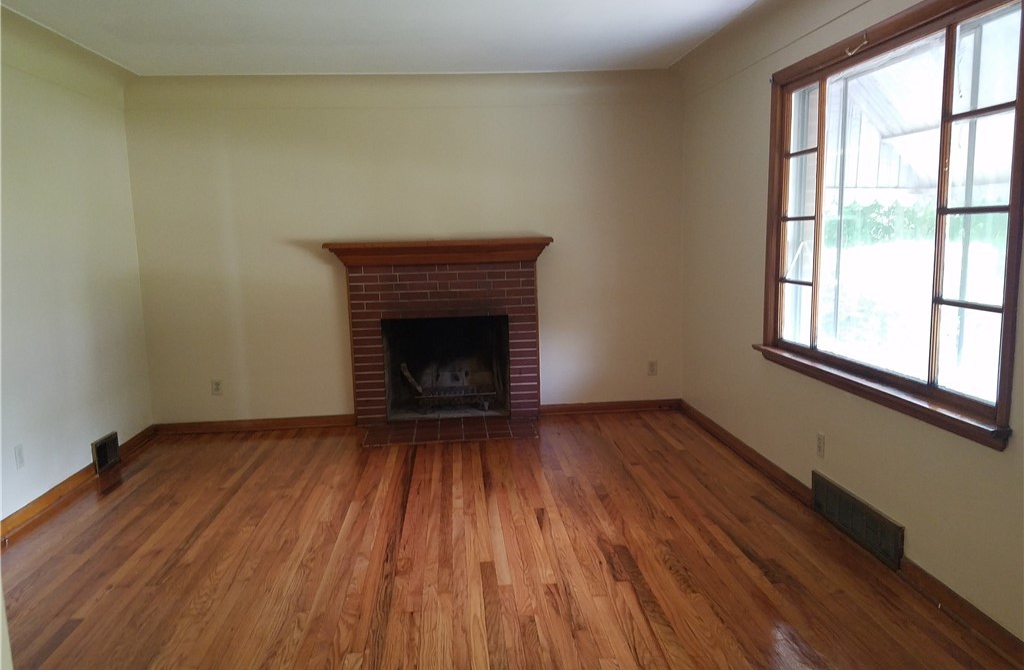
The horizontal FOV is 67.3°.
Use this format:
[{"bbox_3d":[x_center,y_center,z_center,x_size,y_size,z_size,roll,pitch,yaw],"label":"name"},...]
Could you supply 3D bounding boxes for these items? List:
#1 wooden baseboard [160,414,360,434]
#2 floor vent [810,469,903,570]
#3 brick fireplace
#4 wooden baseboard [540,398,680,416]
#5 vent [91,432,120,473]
[{"bbox_3d":[-1.847,0.641,5.541,1.413,0.086,0.028,-2,8,-5],"label":"wooden baseboard"},{"bbox_3d":[1.474,0.788,3.321,0.021,0.183,0.718,-2,8,-5],"label":"floor vent"},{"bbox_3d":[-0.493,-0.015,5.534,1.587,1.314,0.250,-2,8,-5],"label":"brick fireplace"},{"bbox_3d":[0.749,0.541,5.746,1.067,0.088,0.028,-2,8,-5],"label":"wooden baseboard"},{"bbox_3d":[-2.472,0.716,4.685,0.028,0.179,0.296,-2,8,-5],"label":"vent"}]

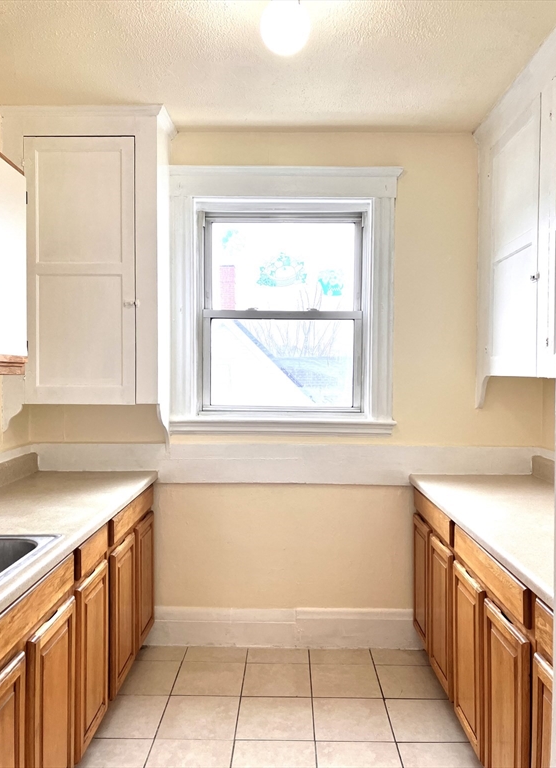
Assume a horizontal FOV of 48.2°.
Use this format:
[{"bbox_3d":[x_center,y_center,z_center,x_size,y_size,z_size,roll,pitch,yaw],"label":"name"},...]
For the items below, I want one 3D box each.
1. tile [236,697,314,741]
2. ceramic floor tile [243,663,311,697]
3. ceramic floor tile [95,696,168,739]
[{"bbox_3d":[-0.009,1.377,2.556,0.307,0.010,0.307,0,2,1],"label":"tile"},{"bbox_3d":[-0.001,1.369,2.866,0.307,0.010,0.307,0,2,1],"label":"ceramic floor tile"},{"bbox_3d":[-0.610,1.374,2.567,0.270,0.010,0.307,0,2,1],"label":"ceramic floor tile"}]

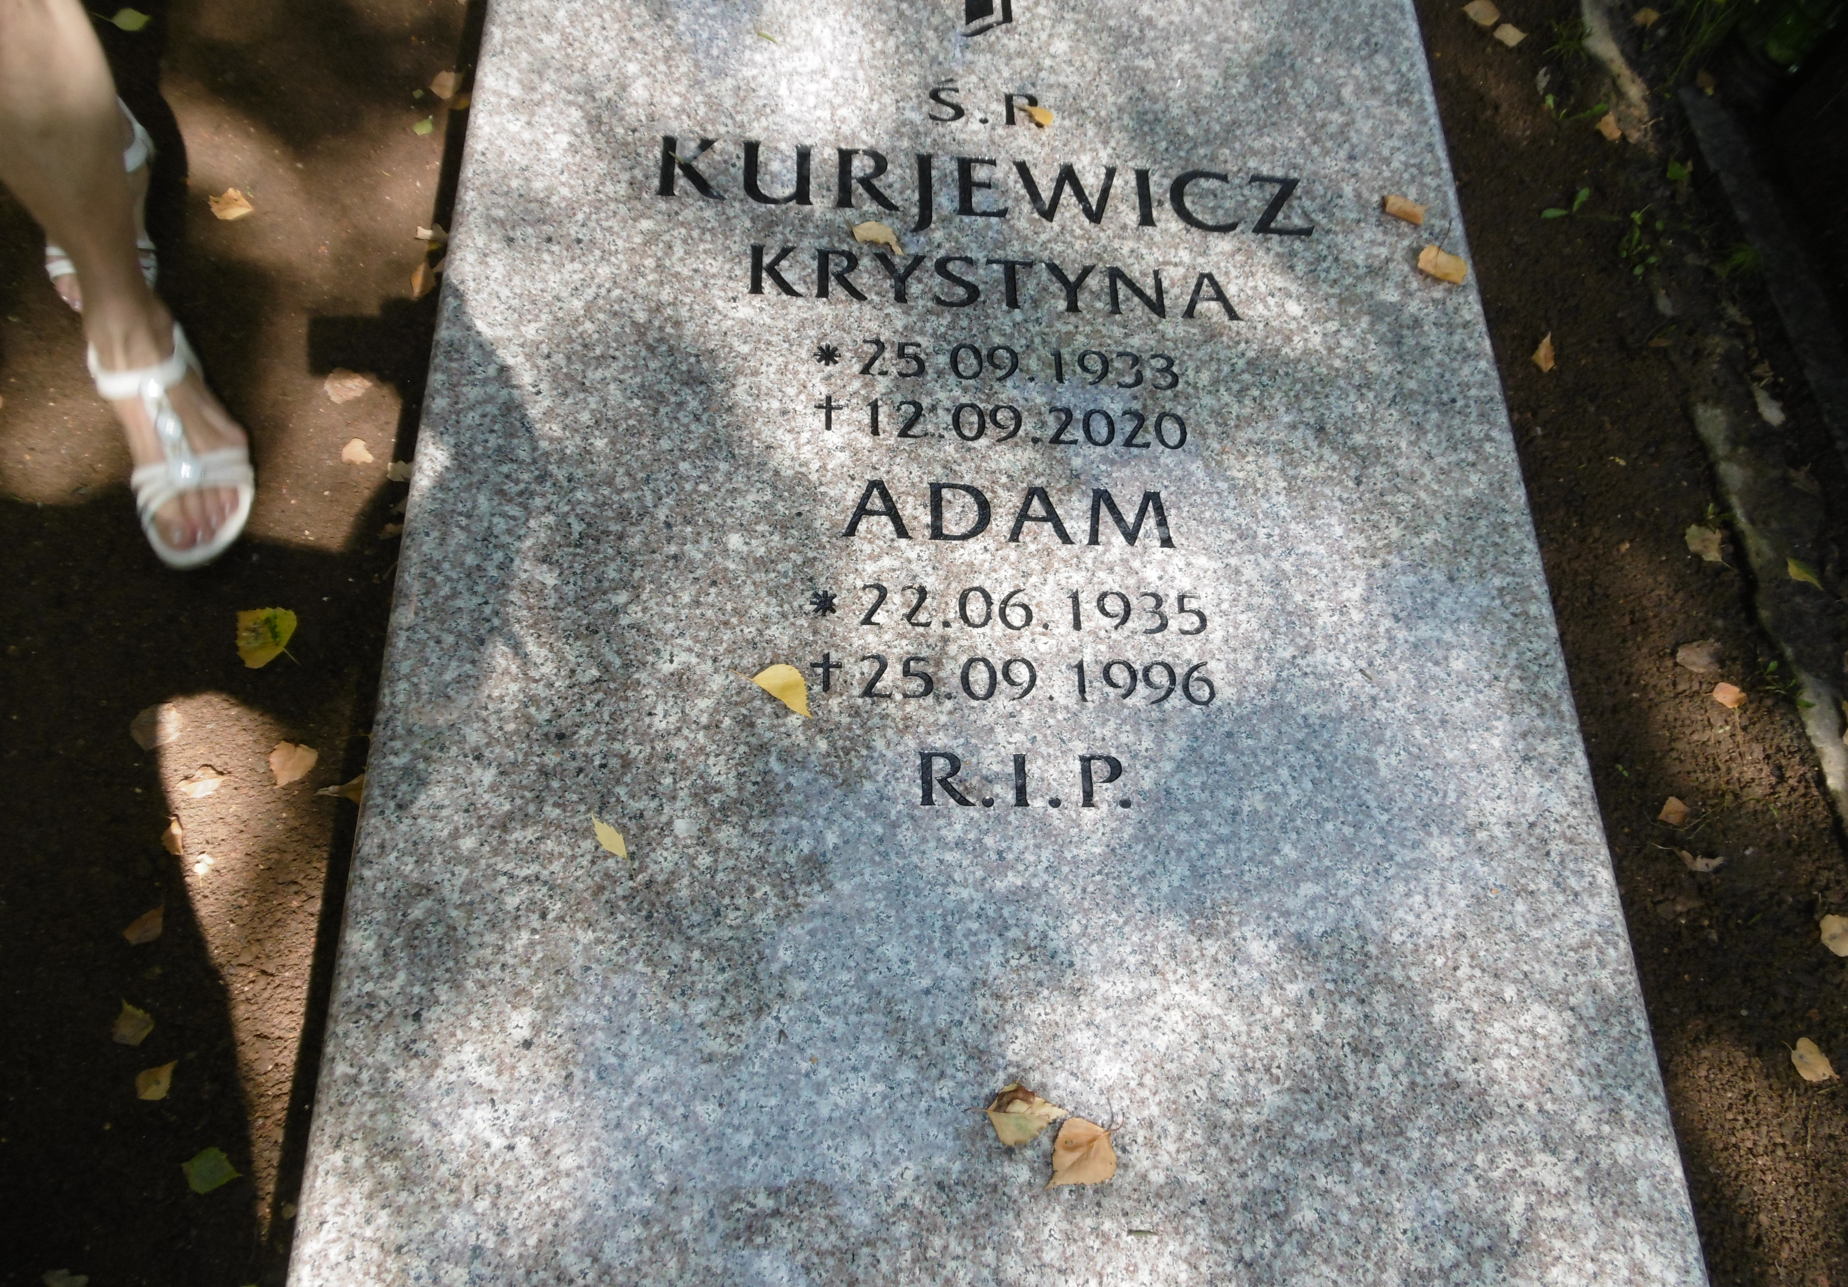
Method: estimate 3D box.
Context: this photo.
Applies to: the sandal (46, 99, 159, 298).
[{"bbox_3d":[-0.795,-0.410,1.240,0.098,0.090,0.255,-7,66,-10],"label":"sandal"}]

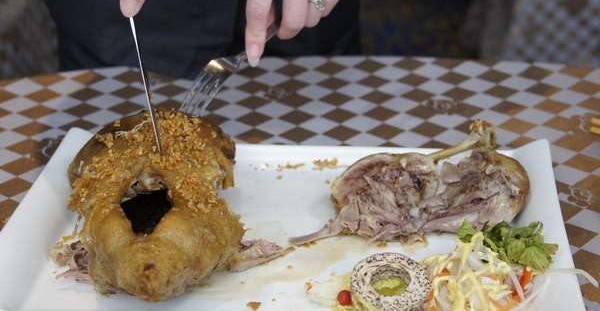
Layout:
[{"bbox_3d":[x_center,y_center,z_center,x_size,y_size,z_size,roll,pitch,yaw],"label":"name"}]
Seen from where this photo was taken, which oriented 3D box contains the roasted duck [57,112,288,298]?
[{"bbox_3d":[-0.096,0.027,0.867,0.158,0.072,0.194,-4,27,-5],"label":"roasted duck"}]

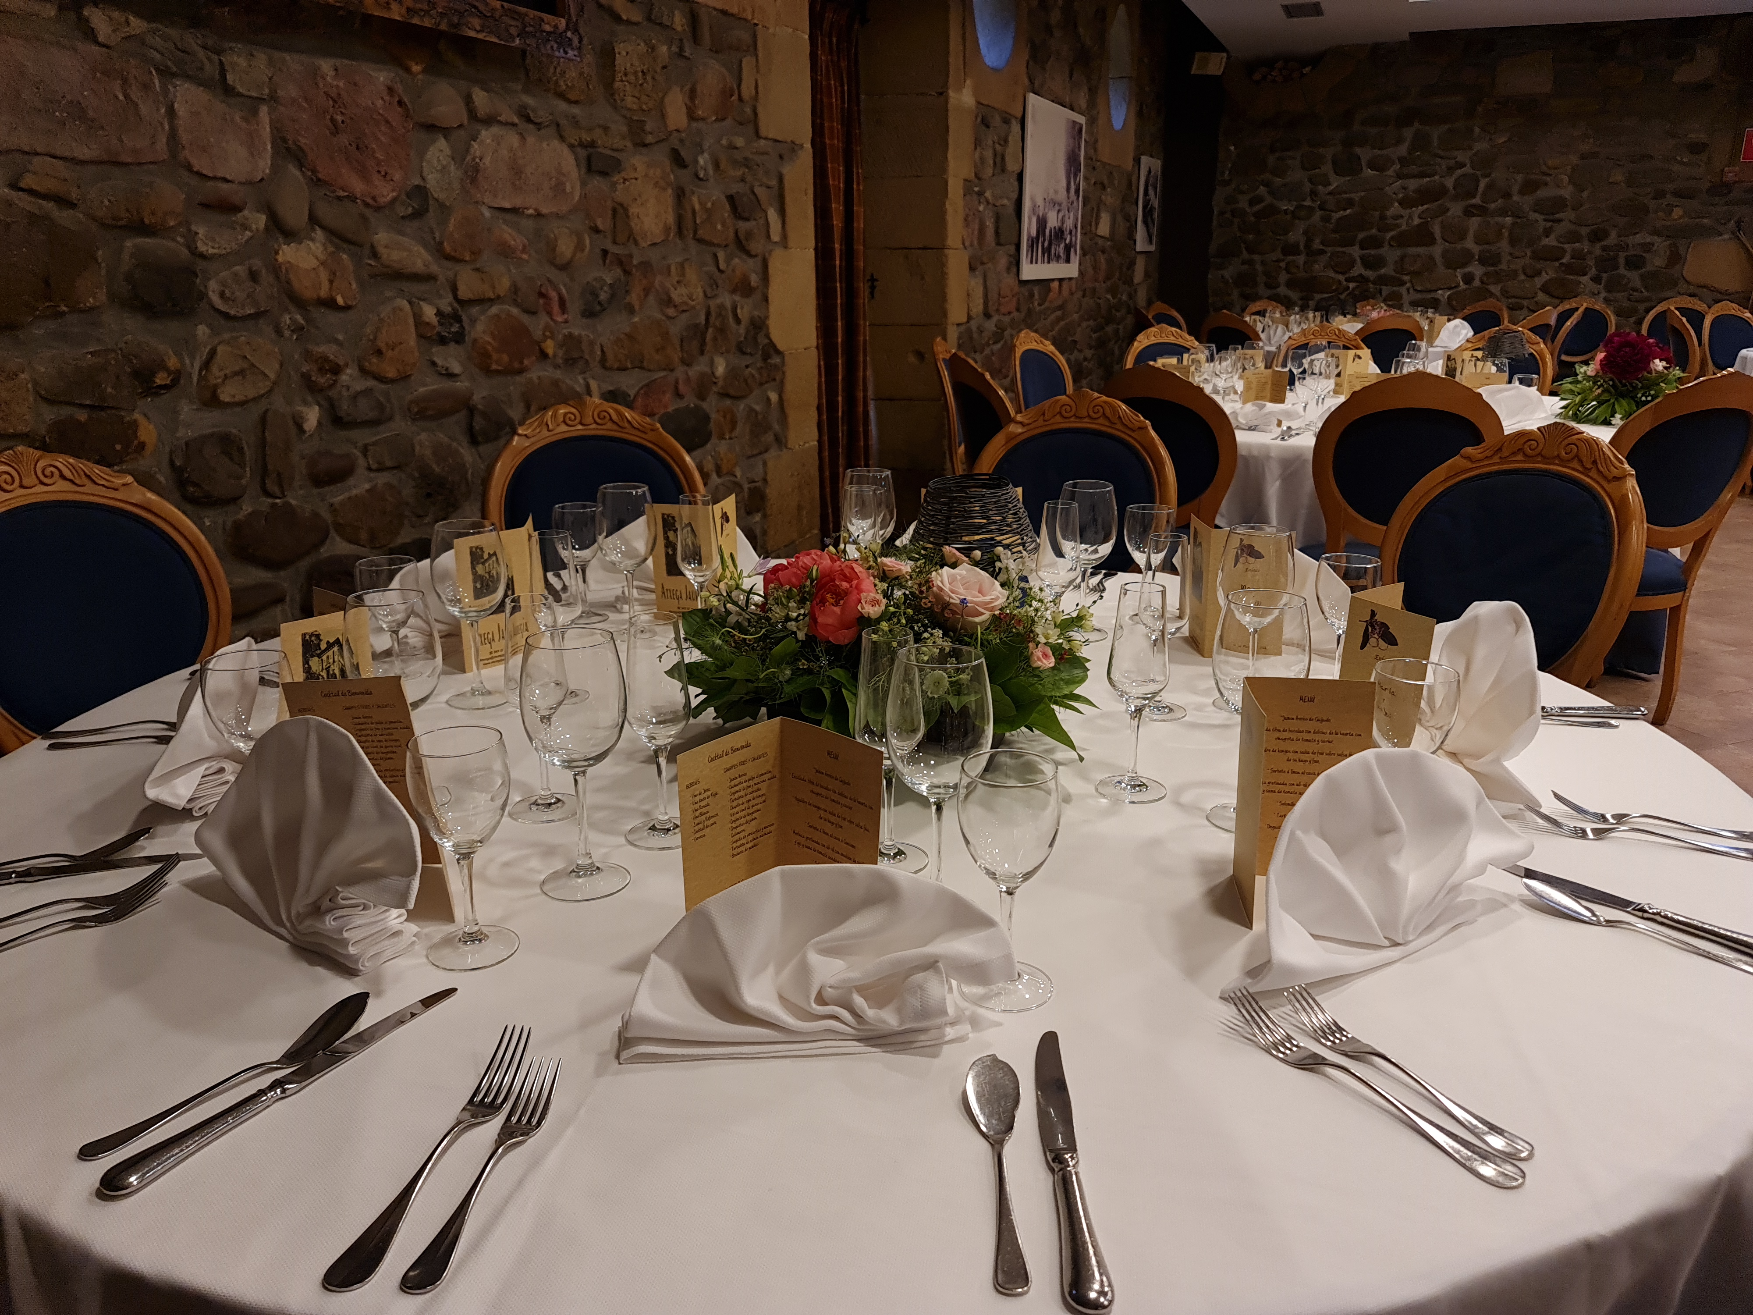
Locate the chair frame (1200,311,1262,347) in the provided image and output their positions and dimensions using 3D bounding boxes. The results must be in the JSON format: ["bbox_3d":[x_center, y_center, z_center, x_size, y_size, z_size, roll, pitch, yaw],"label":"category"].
[{"bbox_3d":[2.180,-1.526,7.454,0.560,0.980,0.485,-15,22,-39],"label":"chair frame"}]

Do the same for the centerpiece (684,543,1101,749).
[{"bbox_3d":[0.012,-0.030,1.434,0.450,0.195,0.370,0,17,0],"label":"centerpiece"}]

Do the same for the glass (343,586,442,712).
[{"bbox_3d":[-0.419,0.046,1.112,0.078,0.204,0.078,0,17,0],"label":"glass"}]

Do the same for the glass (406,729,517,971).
[{"bbox_3d":[-0.303,0.140,0.936,0.072,0.167,0.072,0,17,0],"label":"glass"}]

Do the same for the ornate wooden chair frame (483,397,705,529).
[{"bbox_3d":[-0.500,-0.011,2.600,0.490,0.980,0.560,-6,18,-20],"label":"ornate wooden chair frame"}]

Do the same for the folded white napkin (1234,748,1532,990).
[{"bbox_3d":[0.365,0.136,0.928,0.260,0.138,0.090,-10,19,-30],"label":"folded white napkin"}]

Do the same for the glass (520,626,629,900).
[{"bbox_3d":[-0.243,0.087,1.032,0.081,0.212,0.081,0,17,0],"label":"glass"}]

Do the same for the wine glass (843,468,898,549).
[{"bbox_3d":[-0.010,-0.163,1.842,0.081,0.212,0.081,0,17,0],"label":"wine glass"}]

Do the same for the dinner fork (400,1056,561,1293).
[{"bbox_3d":[-0.208,0.270,0.684,0.023,0.020,0.180,3,17,9],"label":"dinner fork"}]

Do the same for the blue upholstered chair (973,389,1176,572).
[{"bbox_3d":[0.398,-0.077,2.815,0.490,0.975,0.550,5,17,17],"label":"blue upholstered chair"}]

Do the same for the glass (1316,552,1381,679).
[{"bbox_3d":[0.535,-0.032,1.449,0.068,0.161,0.068,0,17,0],"label":"glass"}]

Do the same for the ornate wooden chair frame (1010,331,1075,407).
[{"bbox_3d":[0.823,-0.815,5.161,0.560,0.980,0.485,13,21,36],"label":"ornate wooden chair frame"}]

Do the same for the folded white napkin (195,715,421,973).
[{"bbox_3d":[-0.443,0.134,0.991,0.205,0.150,0.110,11,21,33],"label":"folded white napkin"}]

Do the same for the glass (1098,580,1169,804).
[{"bbox_3d":[0.241,0.032,1.171,0.067,0.198,0.067,0,17,0],"label":"glass"}]

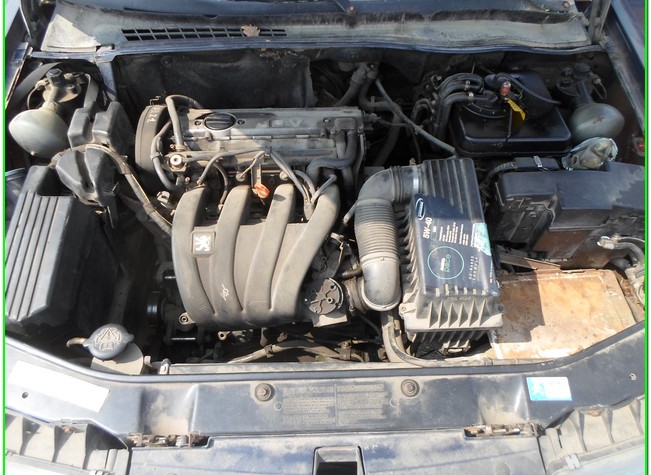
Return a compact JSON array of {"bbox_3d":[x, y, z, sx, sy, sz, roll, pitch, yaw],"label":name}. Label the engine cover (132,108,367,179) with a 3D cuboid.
[{"bbox_3d":[-0.157,-0.206,1.022,0.455,0.125,0.180,0,49,0],"label":"engine cover"}]

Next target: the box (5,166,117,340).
[{"bbox_3d":[-0.560,0.034,0.944,0.170,0.170,0.330,0,57,0],"label":"box"}]

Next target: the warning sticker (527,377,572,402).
[{"bbox_3d":[0.357,0.240,0.750,0.072,0.002,0.036,0,57,0],"label":"warning sticker"}]

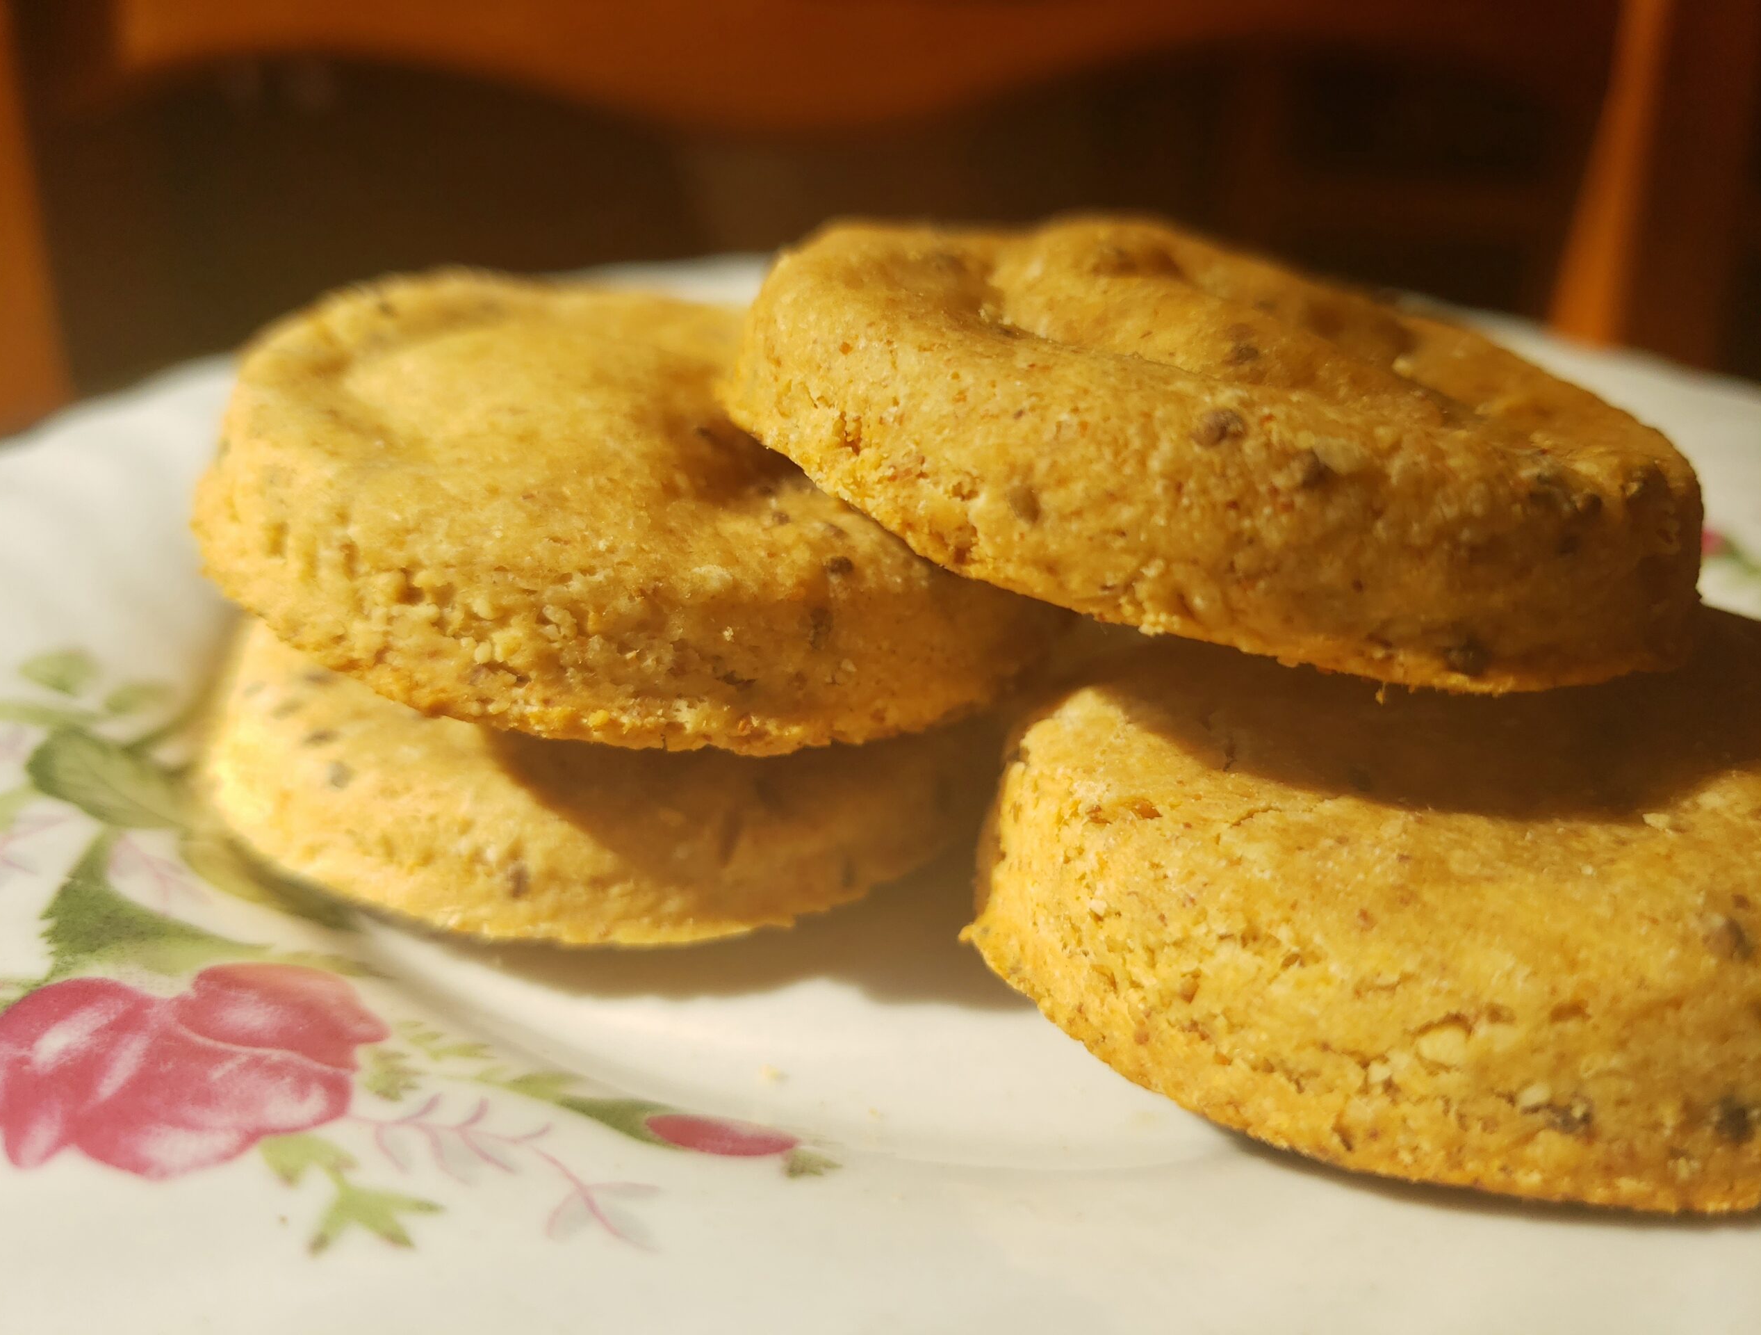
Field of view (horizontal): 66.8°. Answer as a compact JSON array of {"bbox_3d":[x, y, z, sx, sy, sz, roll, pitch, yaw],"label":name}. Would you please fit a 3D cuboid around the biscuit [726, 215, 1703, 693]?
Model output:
[{"bbox_3d":[0.026,-0.022,0.103,0.073,0.013,0.073,12,26,0],"label":"biscuit"}]

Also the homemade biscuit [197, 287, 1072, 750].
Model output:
[{"bbox_3d":[-0.018,-0.018,0.112,0.072,0.013,0.072,11,28,0],"label":"homemade biscuit"}]

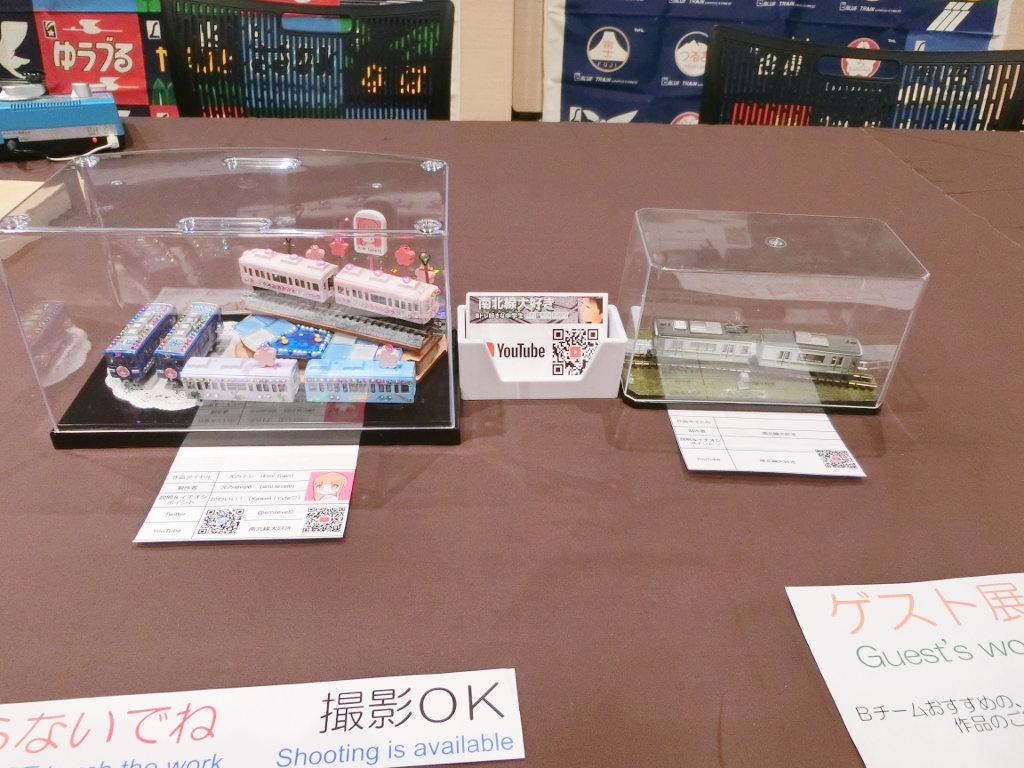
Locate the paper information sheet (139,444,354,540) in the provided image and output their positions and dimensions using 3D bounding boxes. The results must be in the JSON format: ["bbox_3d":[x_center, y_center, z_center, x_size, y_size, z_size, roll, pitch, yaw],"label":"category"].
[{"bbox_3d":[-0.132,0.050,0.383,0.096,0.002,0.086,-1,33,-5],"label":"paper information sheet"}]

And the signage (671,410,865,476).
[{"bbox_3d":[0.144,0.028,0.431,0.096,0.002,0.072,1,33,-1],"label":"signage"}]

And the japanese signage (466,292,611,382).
[{"bbox_3d":[0.017,-0.030,0.474,0.091,0.055,0.003,0,-1,-4],"label":"japanese signage"}]

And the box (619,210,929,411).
[{"bbox_3d":[0.152,-0.046,0.462,0.161,0.092,0.087,2,33,1],"label":"box"}]

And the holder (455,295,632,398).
[{"bbox_3d":[0.017,-0.023,0.464,0.100,0.048,0.049,0,33,-3],"label":"holder"}]

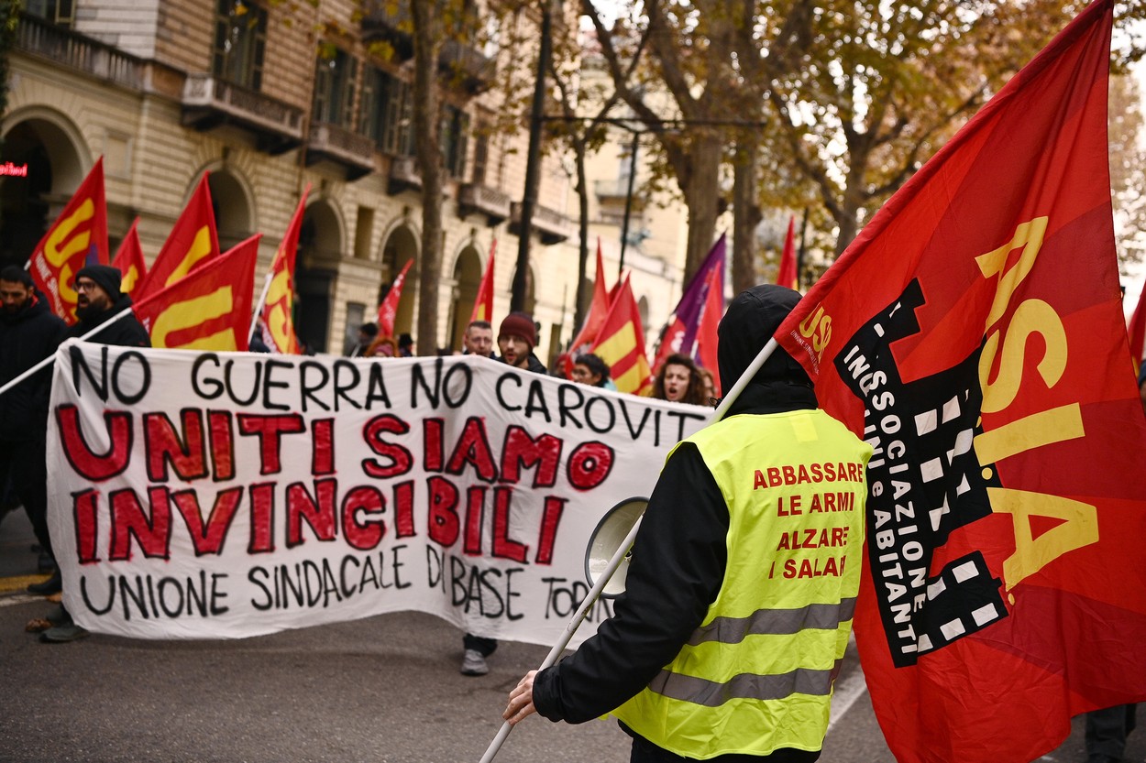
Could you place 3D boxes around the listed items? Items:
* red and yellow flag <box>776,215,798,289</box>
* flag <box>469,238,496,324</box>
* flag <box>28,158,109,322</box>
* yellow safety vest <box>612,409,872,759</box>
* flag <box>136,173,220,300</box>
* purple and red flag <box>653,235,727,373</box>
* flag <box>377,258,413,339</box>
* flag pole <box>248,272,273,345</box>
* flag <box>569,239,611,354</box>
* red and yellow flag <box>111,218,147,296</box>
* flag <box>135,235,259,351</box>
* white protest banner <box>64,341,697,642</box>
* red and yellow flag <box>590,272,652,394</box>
[{"bbox_3d":[1.768,-0.955,12.300,0.320,0.900,0.300,5,1,8],"label":"red and yellow flag"},{"bbox_3d":[-0.582,-0.515,9.300,0.240,0.800,0.320,5,1,-4],"label":"flag"},{"bbox_3d":[-2.925,-0.777,8.500,0.480,1.030,0.330,4,1,-19],"label":"flag"},{"bbox_3d":[0.349,0.412,3.020,0.470,0.670,0.300,5,1,-33],"label":"yellow safety vest"},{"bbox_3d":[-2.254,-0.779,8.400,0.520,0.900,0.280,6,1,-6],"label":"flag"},{"bbox_3d":[0.735,-0.449,9.200,0.500,0.950,0.300,6,1,6],"label":"purple and red flag"},{"bbox_3d":[-1.469,-0.620,12.000,0.320,0.780,0.300,5,1,-7],"label":"flag"},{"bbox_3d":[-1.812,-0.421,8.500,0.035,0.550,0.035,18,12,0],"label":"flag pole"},{"bbox_3d":[0.093,-0.462,9.000,0.320,0.840,0.300,5,1,0],"label":"flag"},{"bbox_3d":[-2.922,-0.727,9.600,0.330,0.720,0.300,5,1,-17],"label":"red and yellow flag"},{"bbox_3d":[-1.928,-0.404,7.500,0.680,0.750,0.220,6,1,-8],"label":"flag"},{"bbox_3d":[-0.822,0.548,7.000,3.300,1.380,0.400,3,1,-5],"label":"white protest banner"},{"bbox_3d":[0.271,-0.195,8.400,0.400,0.850,0.300,5,1,2],"label":"red and yellow flag"}]

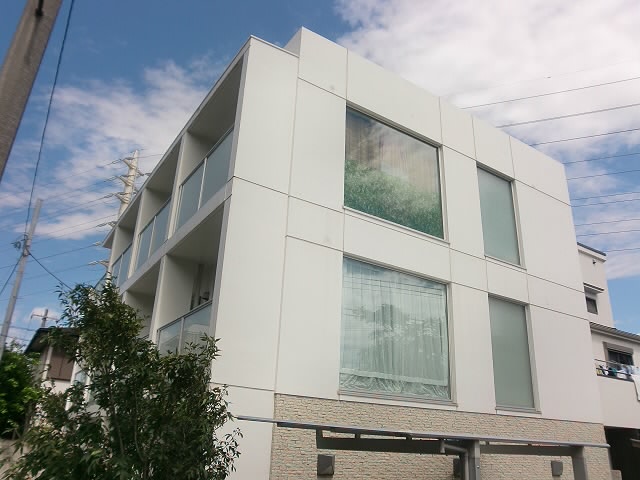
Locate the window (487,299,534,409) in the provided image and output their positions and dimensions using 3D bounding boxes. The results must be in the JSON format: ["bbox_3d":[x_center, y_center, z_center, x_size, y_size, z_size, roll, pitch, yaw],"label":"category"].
[{"bbox_3d":[3.756,2.222,10.186,1.200,2.090,0.100,16,-25,-31],"label":"window"}]

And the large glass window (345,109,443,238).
[{"bbox_3d":[1.334,-1.109,9.710,2.467,2.146,0.120,16,-25,-31],"label":"large glass window"}]

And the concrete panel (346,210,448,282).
[{"bbox_3d":[1.376,0.196,9.081,2.469,0.665,0.100,16,-25,-31],"label":"concrete panel"}]

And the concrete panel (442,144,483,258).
[{"bbox_3d":[2.855,-0.738,10.558,1.027,2.273,0.200,16,-26,-30],"label":"concrete panel"}]

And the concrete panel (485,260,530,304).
[{"bbox_3d":[3.750,0.905,10.575,1.276,0.677,0.200,16,-26,-30],"label":"concrete panel"}]

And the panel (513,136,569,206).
[{"bbox_3d":[5.309,-1.627,12.630,2.141,1.148,0.200,16,-26,-30],"label":"panel"}]

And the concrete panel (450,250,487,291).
[{"bbox_3d":[2.825,0.610,9.993,1.053,0.665,0.100,16,-25,-31],"label":"concrete panel"}]

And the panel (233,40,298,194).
[{"bbox_3d":[-0.864,-2.013,8.401,0.943,2.682,0.200,16,-26,-30],"label":"panel"}]

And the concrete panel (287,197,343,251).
[{"bbox_3d":[-0.078,-0.220,8.165,1.067,0.665,0.100,16,-25,-31],"label":"concrete panel"}]

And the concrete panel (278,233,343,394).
[{"bbox_3d":[-0.171,1.134,7.712,1.048,2.247,0.200,16,-26,-30],"label":"concrete panel"}]

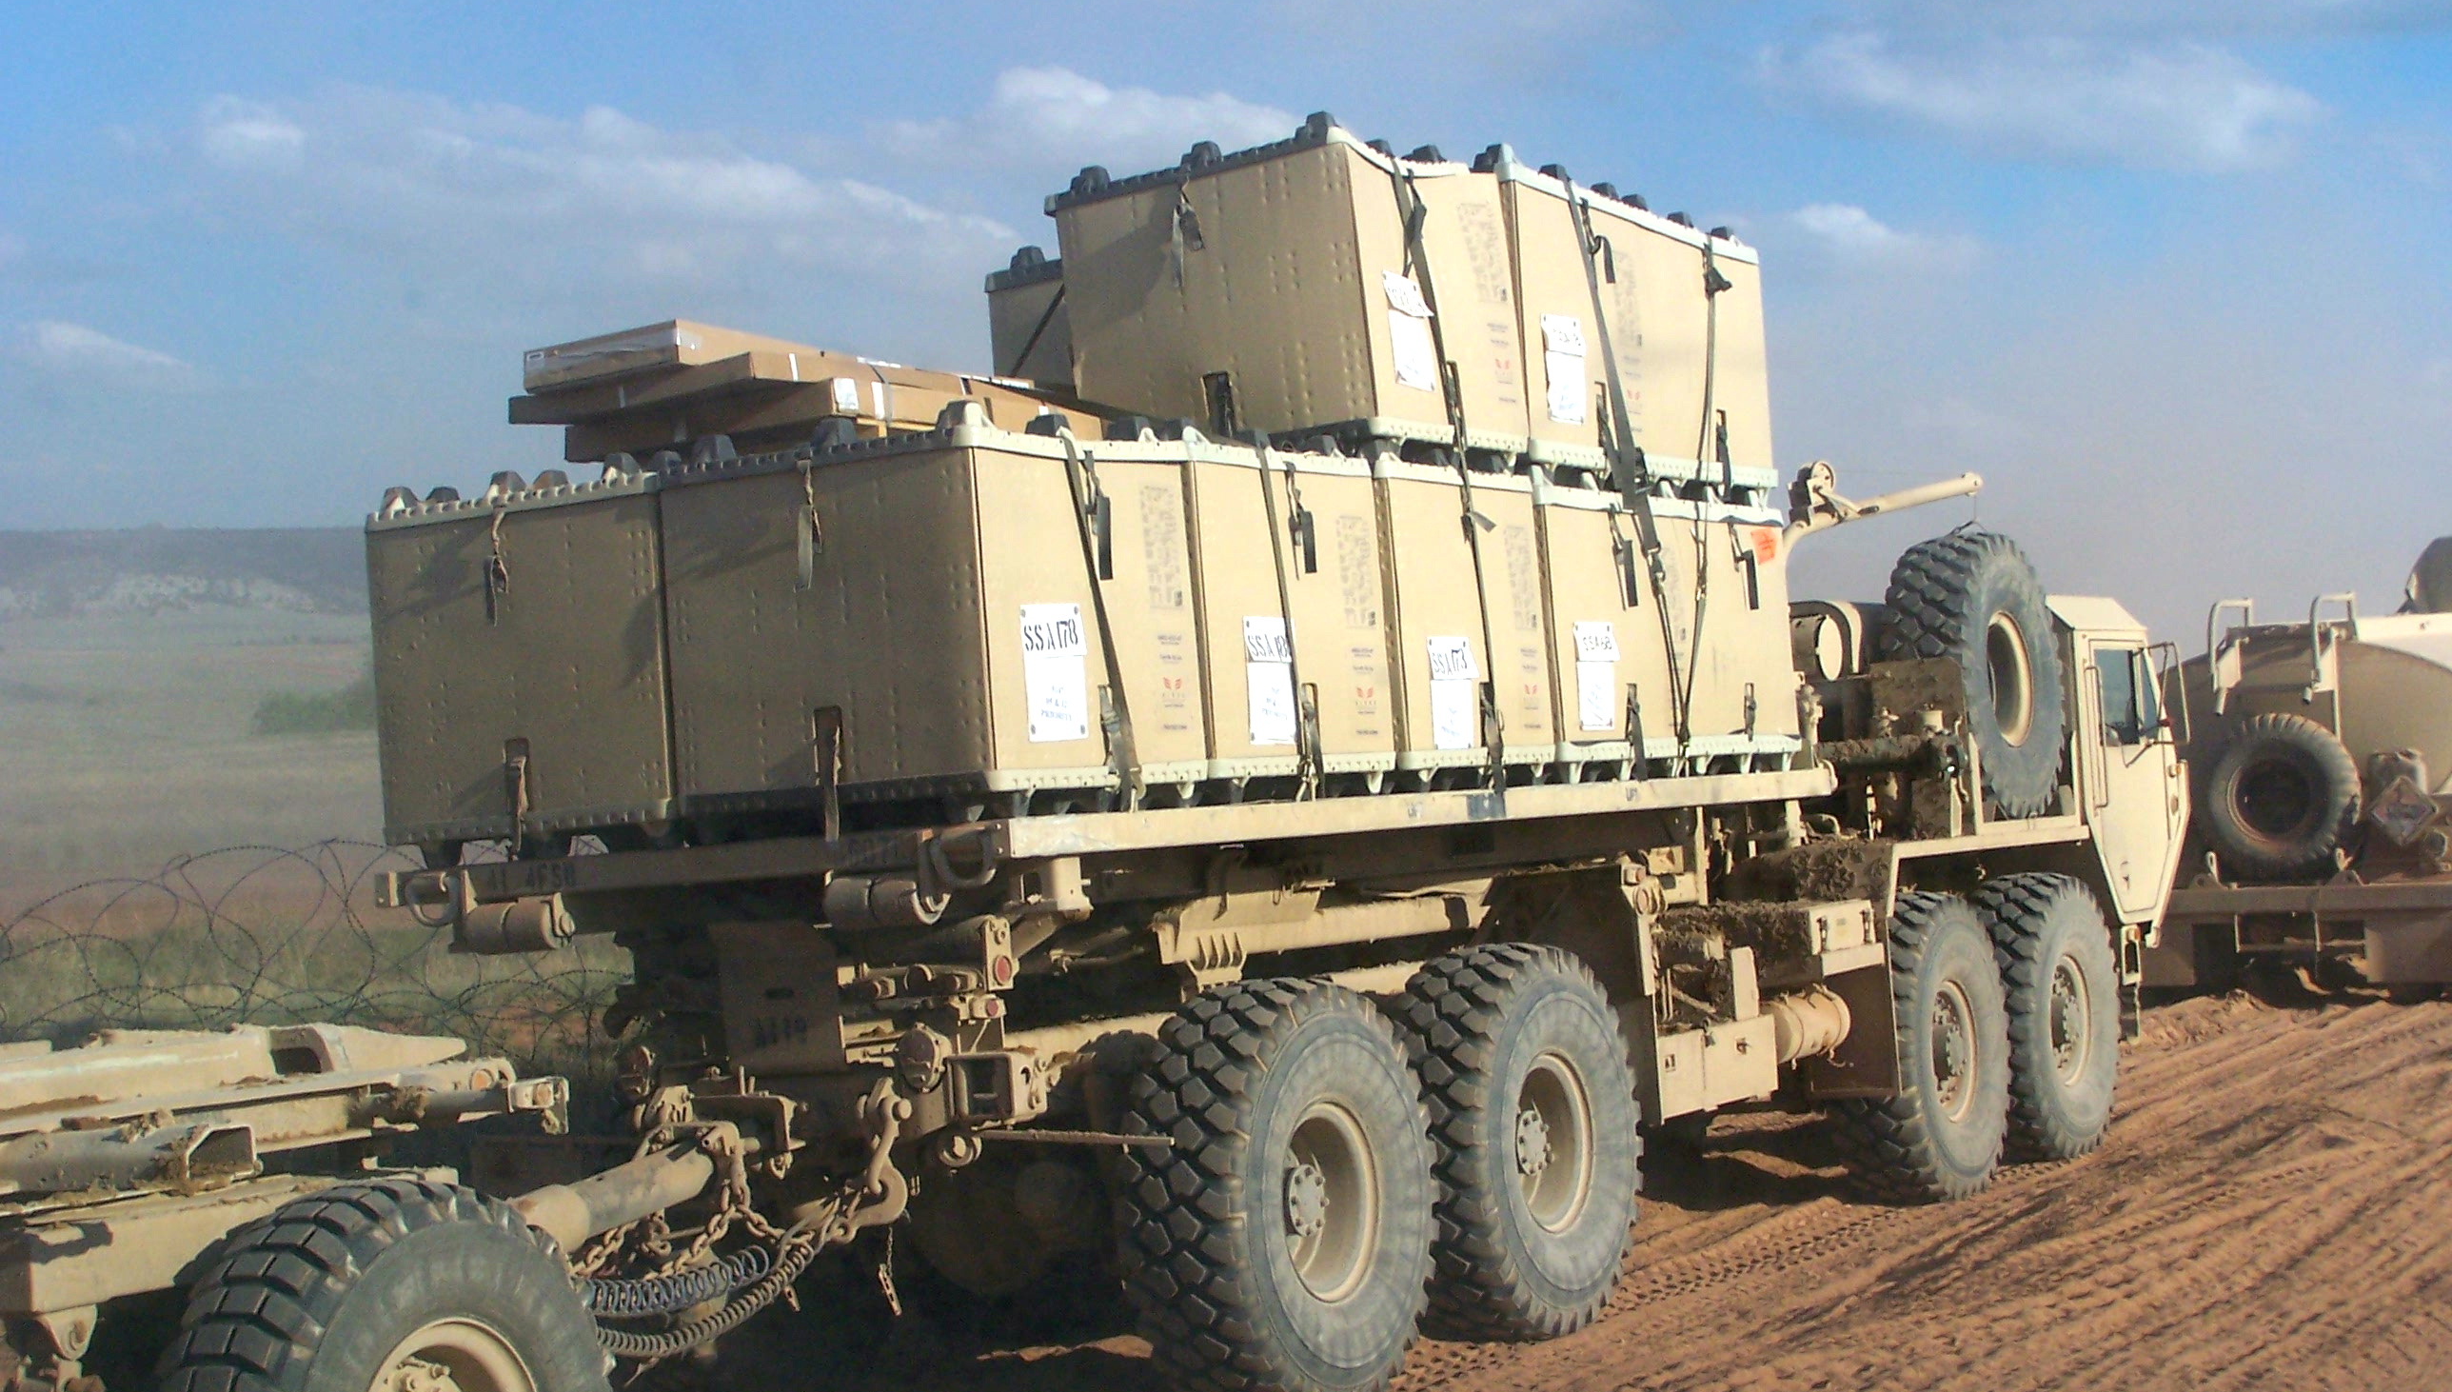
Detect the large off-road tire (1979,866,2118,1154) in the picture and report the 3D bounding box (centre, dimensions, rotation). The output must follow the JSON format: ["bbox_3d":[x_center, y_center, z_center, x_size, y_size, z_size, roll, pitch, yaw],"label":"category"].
[{"bbox_3d":[3.562,1.430,18.399,0.440,1.300,1.310,-3,-1,28],"label":"large off-road tire"}]

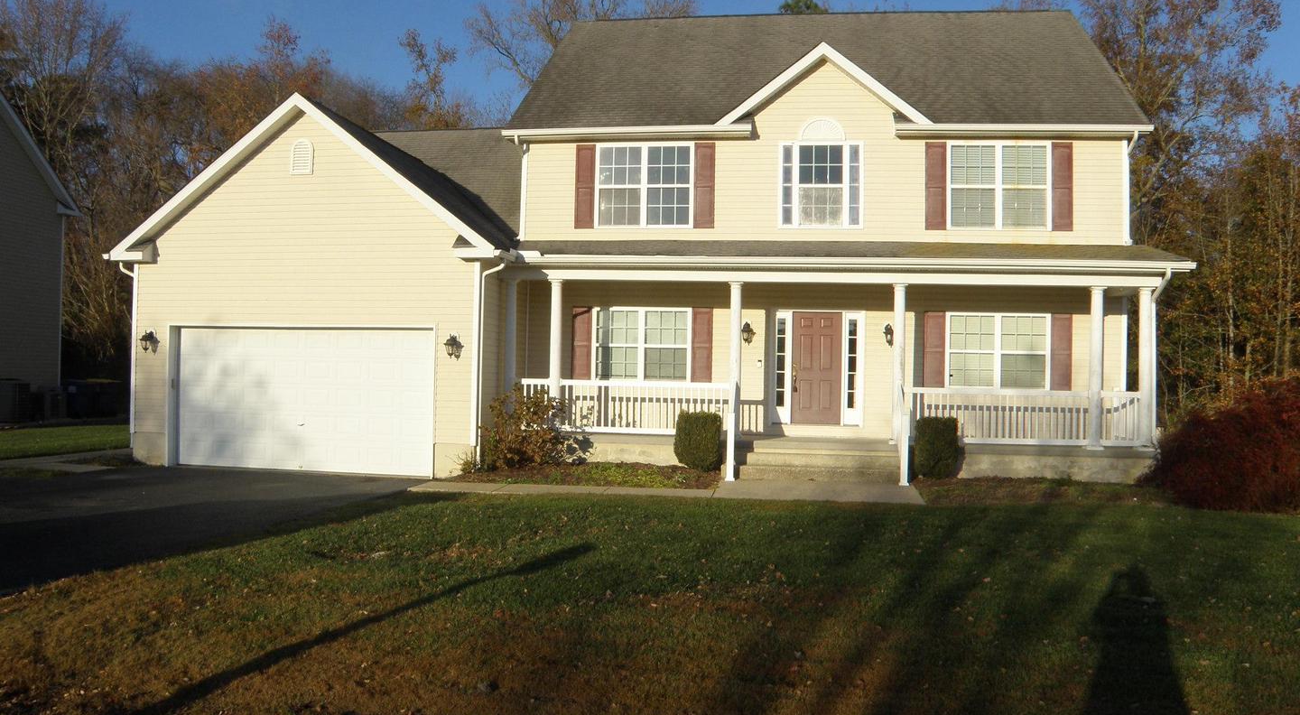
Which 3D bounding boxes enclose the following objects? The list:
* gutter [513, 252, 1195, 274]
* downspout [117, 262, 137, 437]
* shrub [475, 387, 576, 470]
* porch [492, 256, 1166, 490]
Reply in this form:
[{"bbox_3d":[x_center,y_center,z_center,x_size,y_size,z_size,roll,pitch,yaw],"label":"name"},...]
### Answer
[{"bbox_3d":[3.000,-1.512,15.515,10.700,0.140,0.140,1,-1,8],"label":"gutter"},{"bbox_3d":[-8.840,-0.138,16.550,0.290,2.980,0.120,1,-1,8],"label":"downspout"},{"bbox_3d":[-1.933,1.120,15.824,1.500,1.350,1.300,1,-1,8],"label":"shrub"},{"bbox_3d":[2.833,0.222,16.349,10.650,3.450,2.200,1,-1,8],"label":"porch"}]

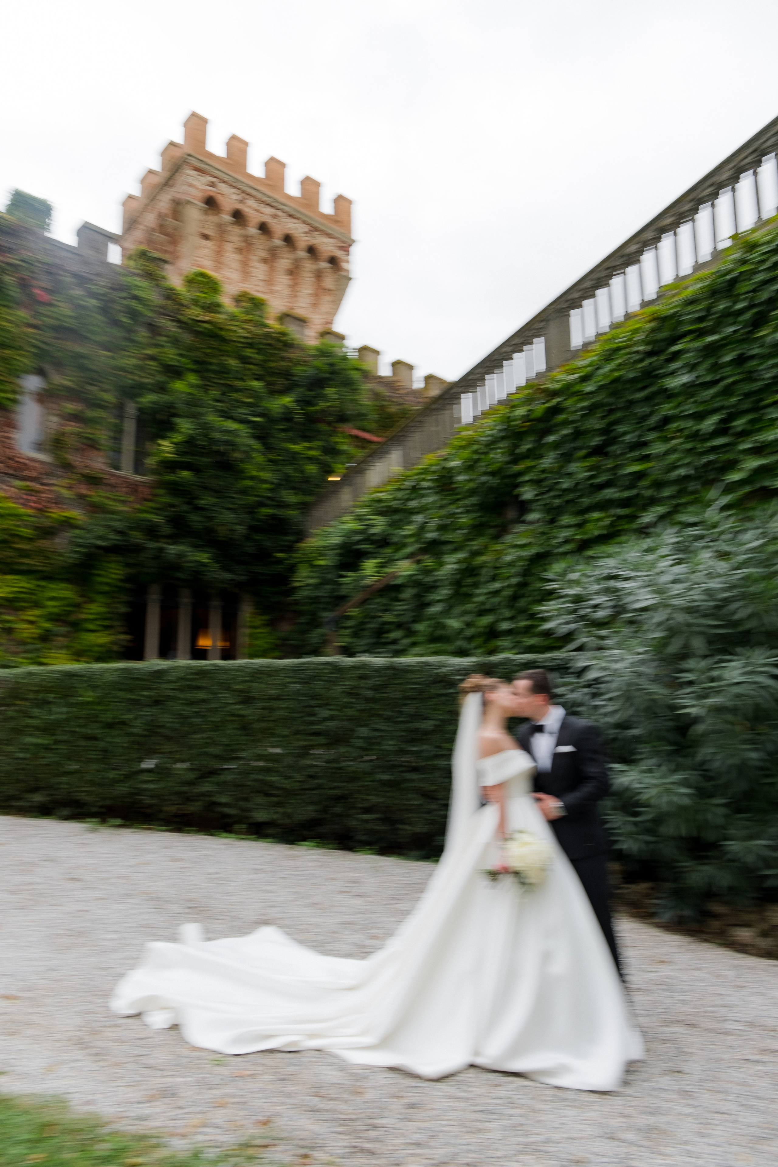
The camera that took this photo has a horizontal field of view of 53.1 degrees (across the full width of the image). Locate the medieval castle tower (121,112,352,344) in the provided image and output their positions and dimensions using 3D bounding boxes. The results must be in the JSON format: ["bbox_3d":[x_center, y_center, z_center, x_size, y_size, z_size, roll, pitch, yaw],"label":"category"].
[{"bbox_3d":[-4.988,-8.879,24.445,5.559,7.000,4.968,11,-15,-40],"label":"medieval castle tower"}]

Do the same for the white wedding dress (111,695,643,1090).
[{"bbox_3d":[-0.148,1.414,4.118,2.750,1.600,1.400,-3,-12,20],"label":"white wedding dress"}]

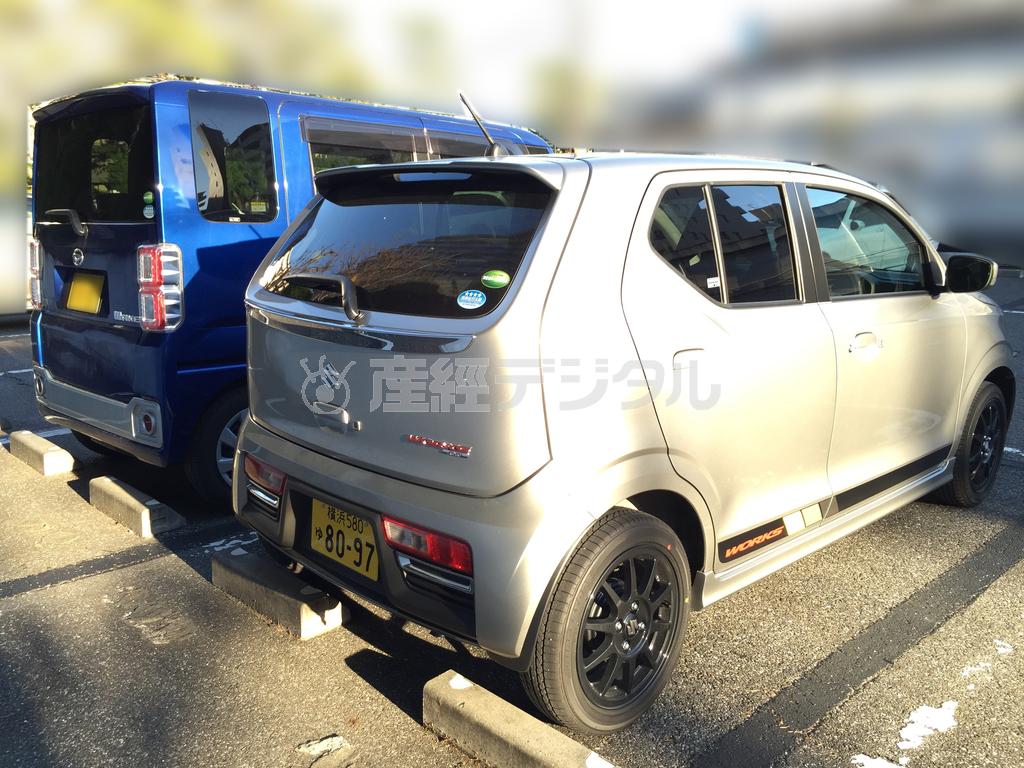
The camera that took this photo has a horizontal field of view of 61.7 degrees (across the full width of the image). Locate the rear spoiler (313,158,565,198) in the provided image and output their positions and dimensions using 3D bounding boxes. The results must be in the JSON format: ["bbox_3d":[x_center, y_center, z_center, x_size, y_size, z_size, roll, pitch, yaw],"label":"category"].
[{"bbox_3d":[-0.274,-0.565,2.374,0.160,0.088,1.050,-10,14,-43],"label":"rear spoiler"}]

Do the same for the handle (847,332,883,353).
[{"bbox_3d":[1.171,-0.136,2.848,0.215,0.055,0.050,-10,14,-43],"label":"handle"}]

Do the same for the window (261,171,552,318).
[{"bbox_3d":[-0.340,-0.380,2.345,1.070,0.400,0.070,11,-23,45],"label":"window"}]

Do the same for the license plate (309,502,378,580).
[{"bbox_3d":[-0.468,0.424,2.374,0.020,0.165,0.330,-4,11,-44],"label":"license plate"}]

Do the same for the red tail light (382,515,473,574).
[{"bbox_3d":[-0.196,0.382,2.073,0.320,0.085,0.060,9,14,40],"label":"red tail light"}]

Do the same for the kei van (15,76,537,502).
[{"bbox_3d":[-0.829,-0.605,5.087,1.500,1.835,3.395,9,15,42],"label":"kei van"}]

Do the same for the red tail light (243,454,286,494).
[{"bbox_3d":[-0.744,0.276,2.632,0.060,0.085,0.320,-8,13,-38],"label":"red tail light"}]

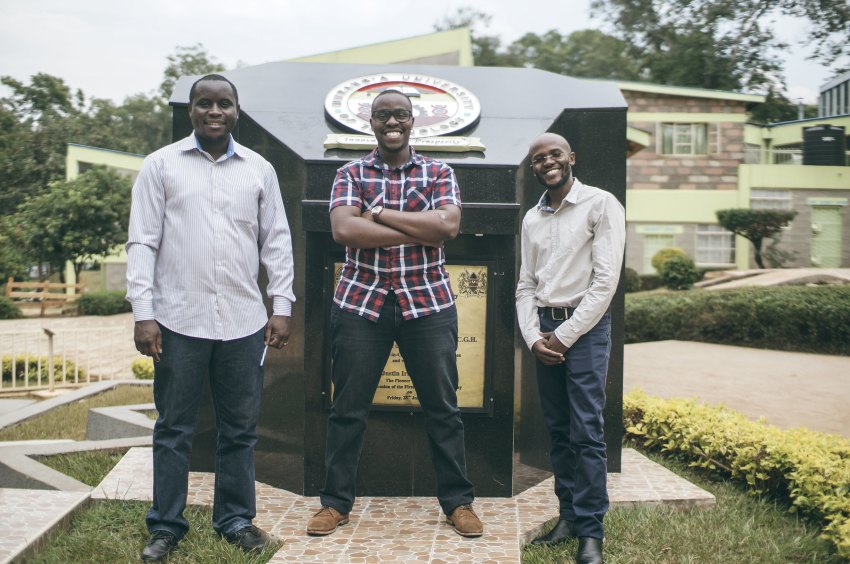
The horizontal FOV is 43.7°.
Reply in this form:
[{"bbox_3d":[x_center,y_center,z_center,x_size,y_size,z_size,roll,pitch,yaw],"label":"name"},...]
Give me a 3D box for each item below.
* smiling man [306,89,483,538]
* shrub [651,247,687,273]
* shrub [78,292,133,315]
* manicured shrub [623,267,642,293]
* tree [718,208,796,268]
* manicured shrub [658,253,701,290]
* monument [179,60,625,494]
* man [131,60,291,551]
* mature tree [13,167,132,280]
[{"bbox_3d":[-0.120,0.109,4.115,0.683,1.707,0.400,0,3,-2],"label":"smiling man"},{"bbox_3d":[5.670,-0.369,24.511,0.924,0.901,0.900,0,3,0],"label":"shrub"},{"bbox_3d":[-6.321,0.437,21.552,1.419,0.529,0.900,0,3,0],"label":"shrub"},{"bbox_3d":[4.316,-0.053,22.500,0.640,0.560,0.640,1,3,0],"label":"manicured shrub"},{"bbox_3d":[8.441,-1.003,26.981,2.036,1.728,2.000,0,3,0],"label":"tree"},{"bbox_3d":[5.397,-0.201,22.517,0.891,0.765,0.850,0,3,0],"label":"manicured shrub"},{"bbox_3d":[-0.130,-0.084,5.017,2.148,2.000,0.970,0,3,-1],"label":"monument"},{"bbox_3d":[-0.826,0.119,4.079,0.646,1.821,0.420,0,3,-9],"label":"man"},{"bbox_3d":[-8.919,-1.253,26.974,3.157,3.353,3.100,0,3,0],"label":"mature tree"}]

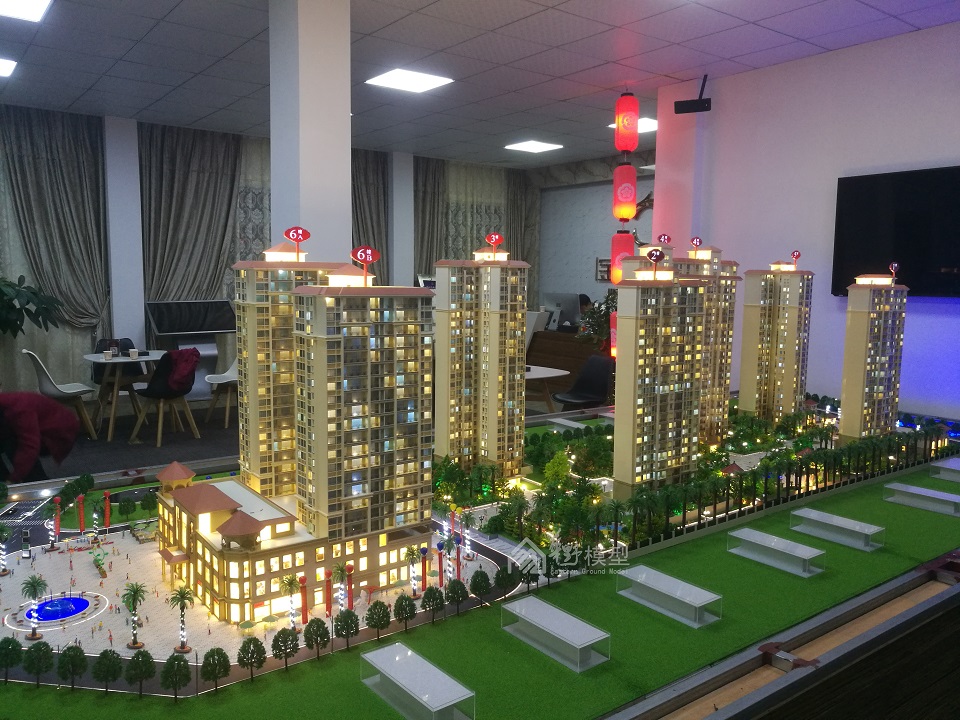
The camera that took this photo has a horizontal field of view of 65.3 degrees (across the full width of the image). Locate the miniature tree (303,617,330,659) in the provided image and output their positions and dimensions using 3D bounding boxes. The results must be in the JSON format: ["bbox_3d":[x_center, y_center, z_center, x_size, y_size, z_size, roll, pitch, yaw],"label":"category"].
[{"bbox_3d":[-0.388,0.668,1.790,0.061,0.102,0.061,1,6,0],"label":"miniature tree"}]

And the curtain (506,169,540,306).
[{"bbox_3d":[0.683,-1.431,11.874,0.720,3.050,0.180,-4,8,-37],"label":"curtain"}]

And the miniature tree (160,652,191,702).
[{"bbox_3d":[-0.649,0.680,1.599,0.064,0.104,0.064,-4,8,-37],"label":"miniature tree"}]

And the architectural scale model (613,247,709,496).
[{"bbox_3d":[0.764,0.070,3.185,0.430,1.030,0.155,-4,8,-37],"label":"architectural scale model"}]

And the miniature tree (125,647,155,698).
[{"bbox_3d":[-0.736,0.682,1.622,0.060,0.105,0.060,-4,8,-37],"label":"miniature tree"}]

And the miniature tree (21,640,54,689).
[{"bbox_3d":[-0.971,0.670,1.644,0.064,0.103,0.064,-4,8,-37],"label":"miniature tree"}]

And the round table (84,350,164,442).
[{"bbox_3d":[-3.255,0.307,7.127,0.800,0.725,0.760,-4,8,-37],"label":"round table"}]

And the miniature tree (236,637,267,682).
[{"bbox_3d":[-0.515,0.678,1.693,0.061,0.102,0.061,-4,8,-37],"label":"miniature tree"}]

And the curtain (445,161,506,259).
[{"bbox_3d":[-0.057,-1.371,11.233,1.200,3.080,0.140,-4,8,-37],"label":"curtain"}]

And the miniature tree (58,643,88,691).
[{"bbox_3d":[-0.890,0.674,1.634,0.064,0.101,0.064,-4,8,-37],"label":"miniature tree"}]

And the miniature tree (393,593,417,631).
[{"bbox_3d":[-0.191,0.655,1.928,0.059,0.101,0.059,1,6,0],"label":"miniature tree"}]

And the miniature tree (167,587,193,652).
[{"bbox_3d":[-0.736,0.640,1.844,0.061,0.169,0.061,-4,8,-37],"label":"miniature tree"}]

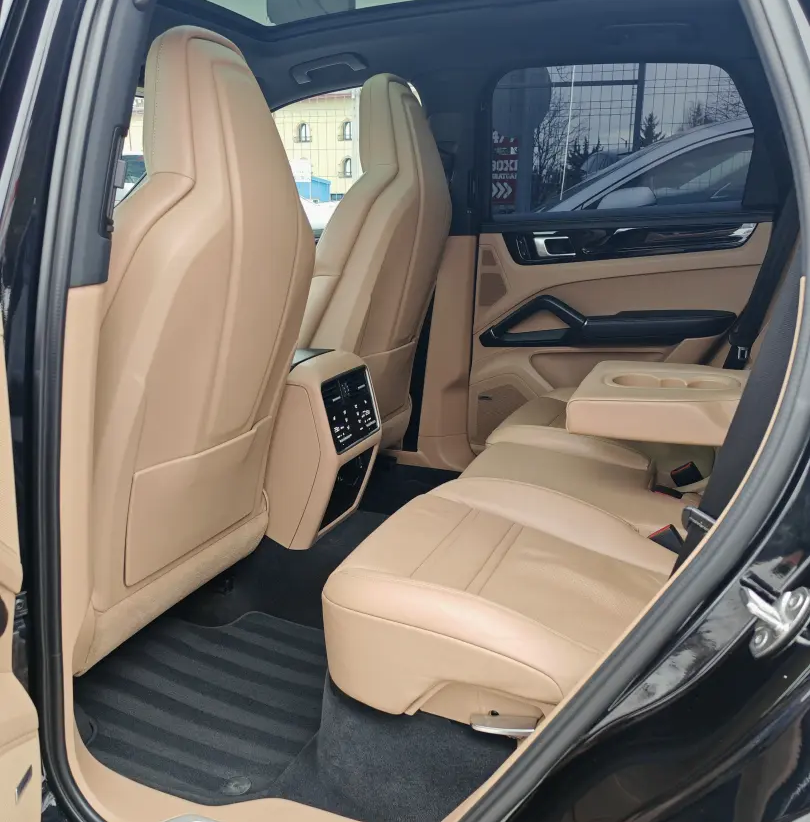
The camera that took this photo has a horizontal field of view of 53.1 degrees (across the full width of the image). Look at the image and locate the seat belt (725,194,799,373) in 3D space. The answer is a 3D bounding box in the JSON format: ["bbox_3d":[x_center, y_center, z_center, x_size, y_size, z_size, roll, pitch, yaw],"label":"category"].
[{"bbox_3d":[0.821,-0.290,1.859,0.081,0.436,0.071,16,21,17],"label":"seat belt"}]

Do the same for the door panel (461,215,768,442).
[{"bbox_3d":[0.544,-0.154,2.148,0.790,0.658,0.132,6,18,20],"label":"door panel"}]

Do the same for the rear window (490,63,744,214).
[{"bbox_3d":[0.516,-0.678,2.062,0.628,0.390,0.041,6,35,20],"label":"rear window"}]

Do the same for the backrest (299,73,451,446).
[{"bbox_3d":[-0.131,-0.318,1.967,0.274,0.922,0.537,11,19,19],"label":"backrest"}]

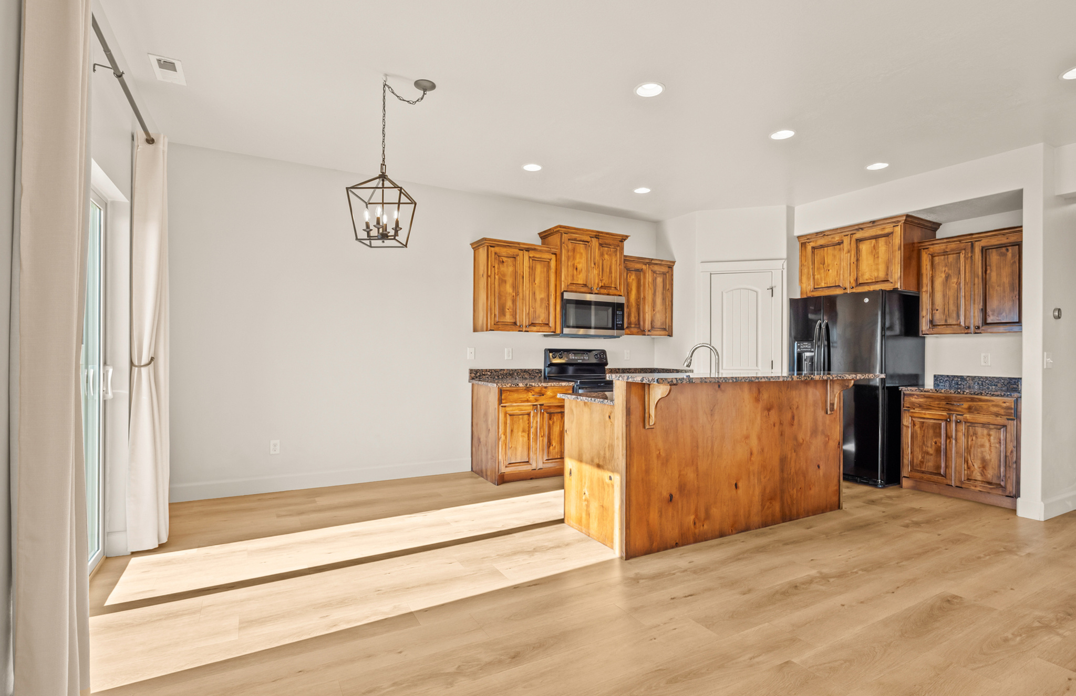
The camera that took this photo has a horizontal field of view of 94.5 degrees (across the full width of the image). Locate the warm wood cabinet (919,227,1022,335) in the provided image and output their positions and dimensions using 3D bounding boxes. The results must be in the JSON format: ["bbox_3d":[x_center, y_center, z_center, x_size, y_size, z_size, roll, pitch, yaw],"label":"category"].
[{"bbox_3d":[3.811,-0.531,4.272,0.358,0.839,0.817,1,-1,-29],"label":"warm wood cabinet"}]

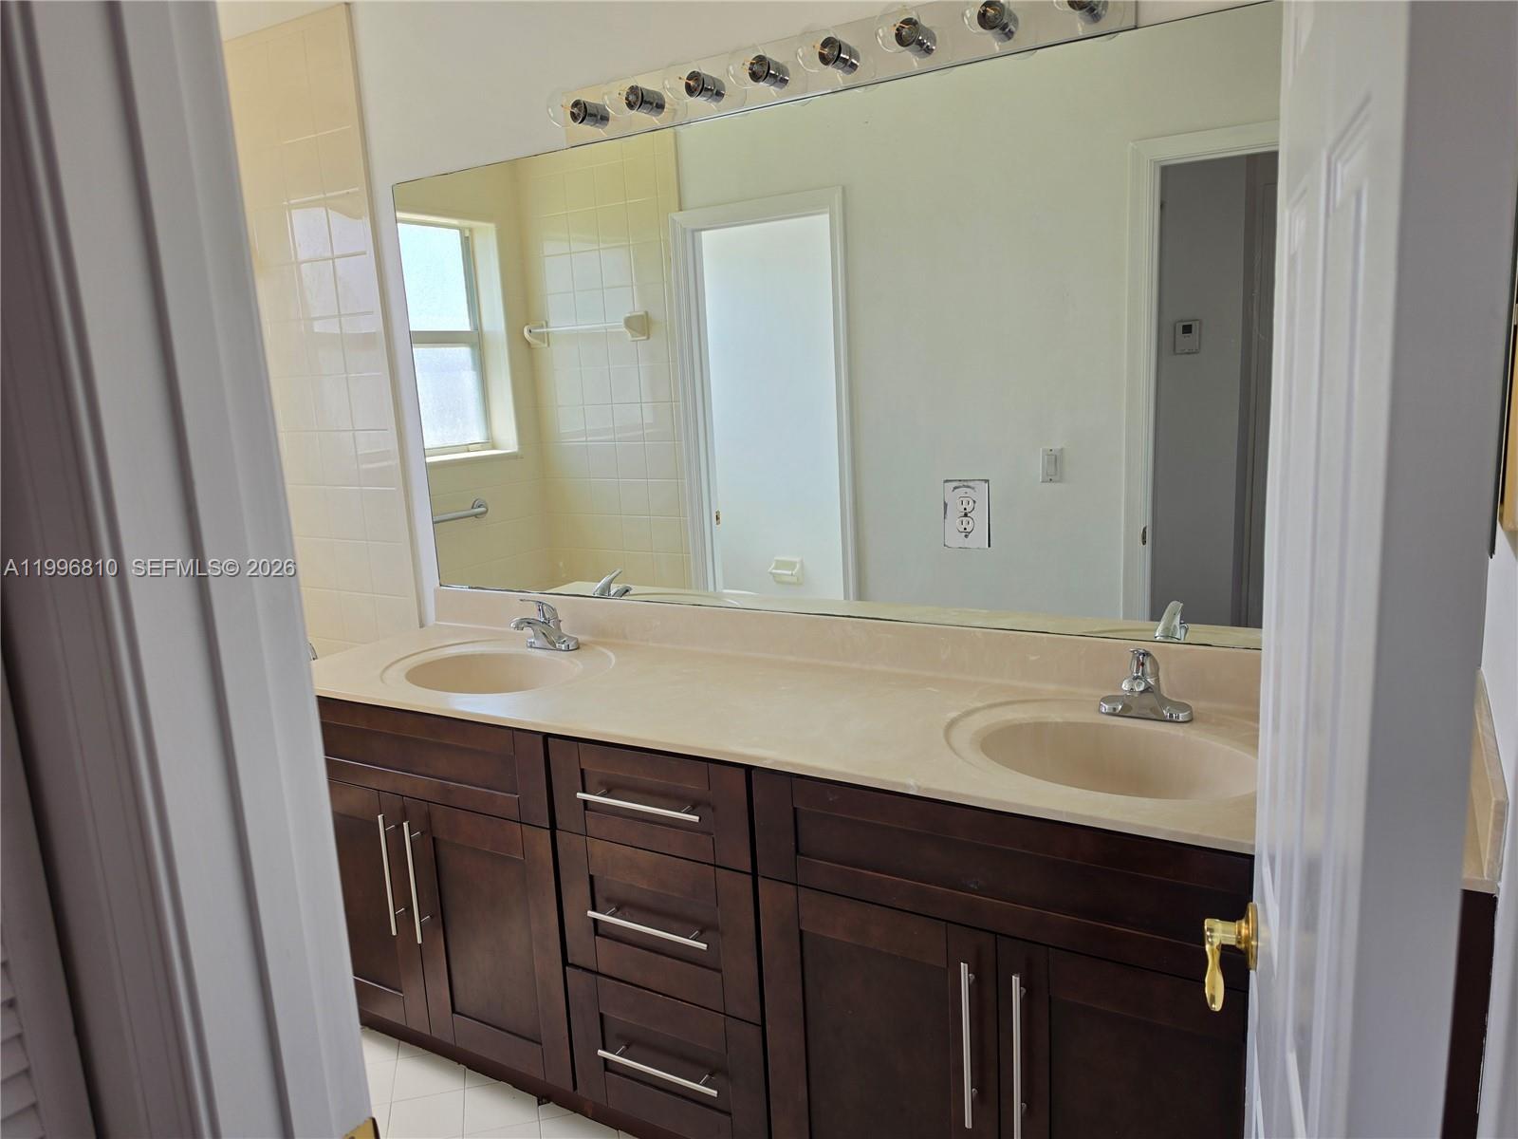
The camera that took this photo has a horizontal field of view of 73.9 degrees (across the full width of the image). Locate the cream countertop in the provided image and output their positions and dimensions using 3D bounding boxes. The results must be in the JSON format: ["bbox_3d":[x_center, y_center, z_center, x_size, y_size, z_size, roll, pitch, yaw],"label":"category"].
[{"bbox_3d":[-0.013,0.210,1.958,2.317,0.118,0.558,3,12,30],"label":"cream countertop"}]

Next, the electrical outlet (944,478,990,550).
[{"bbox_3d":[0.405,-0.108,1.967,0.090,0.131,0.010,3,12,30],"label":"electrical outlet"}]

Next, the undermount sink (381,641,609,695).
[{"bbox_3d":[-0.590,0.287,2.339,0.543,0.140,0.407,3,12,30],"label":"undermount sink"}]

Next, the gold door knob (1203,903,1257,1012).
[{"bbox_3d":[0.432,0.357,0.933,0.055,0.068,0.151,1,11,22],"label":"gold door knob"}]

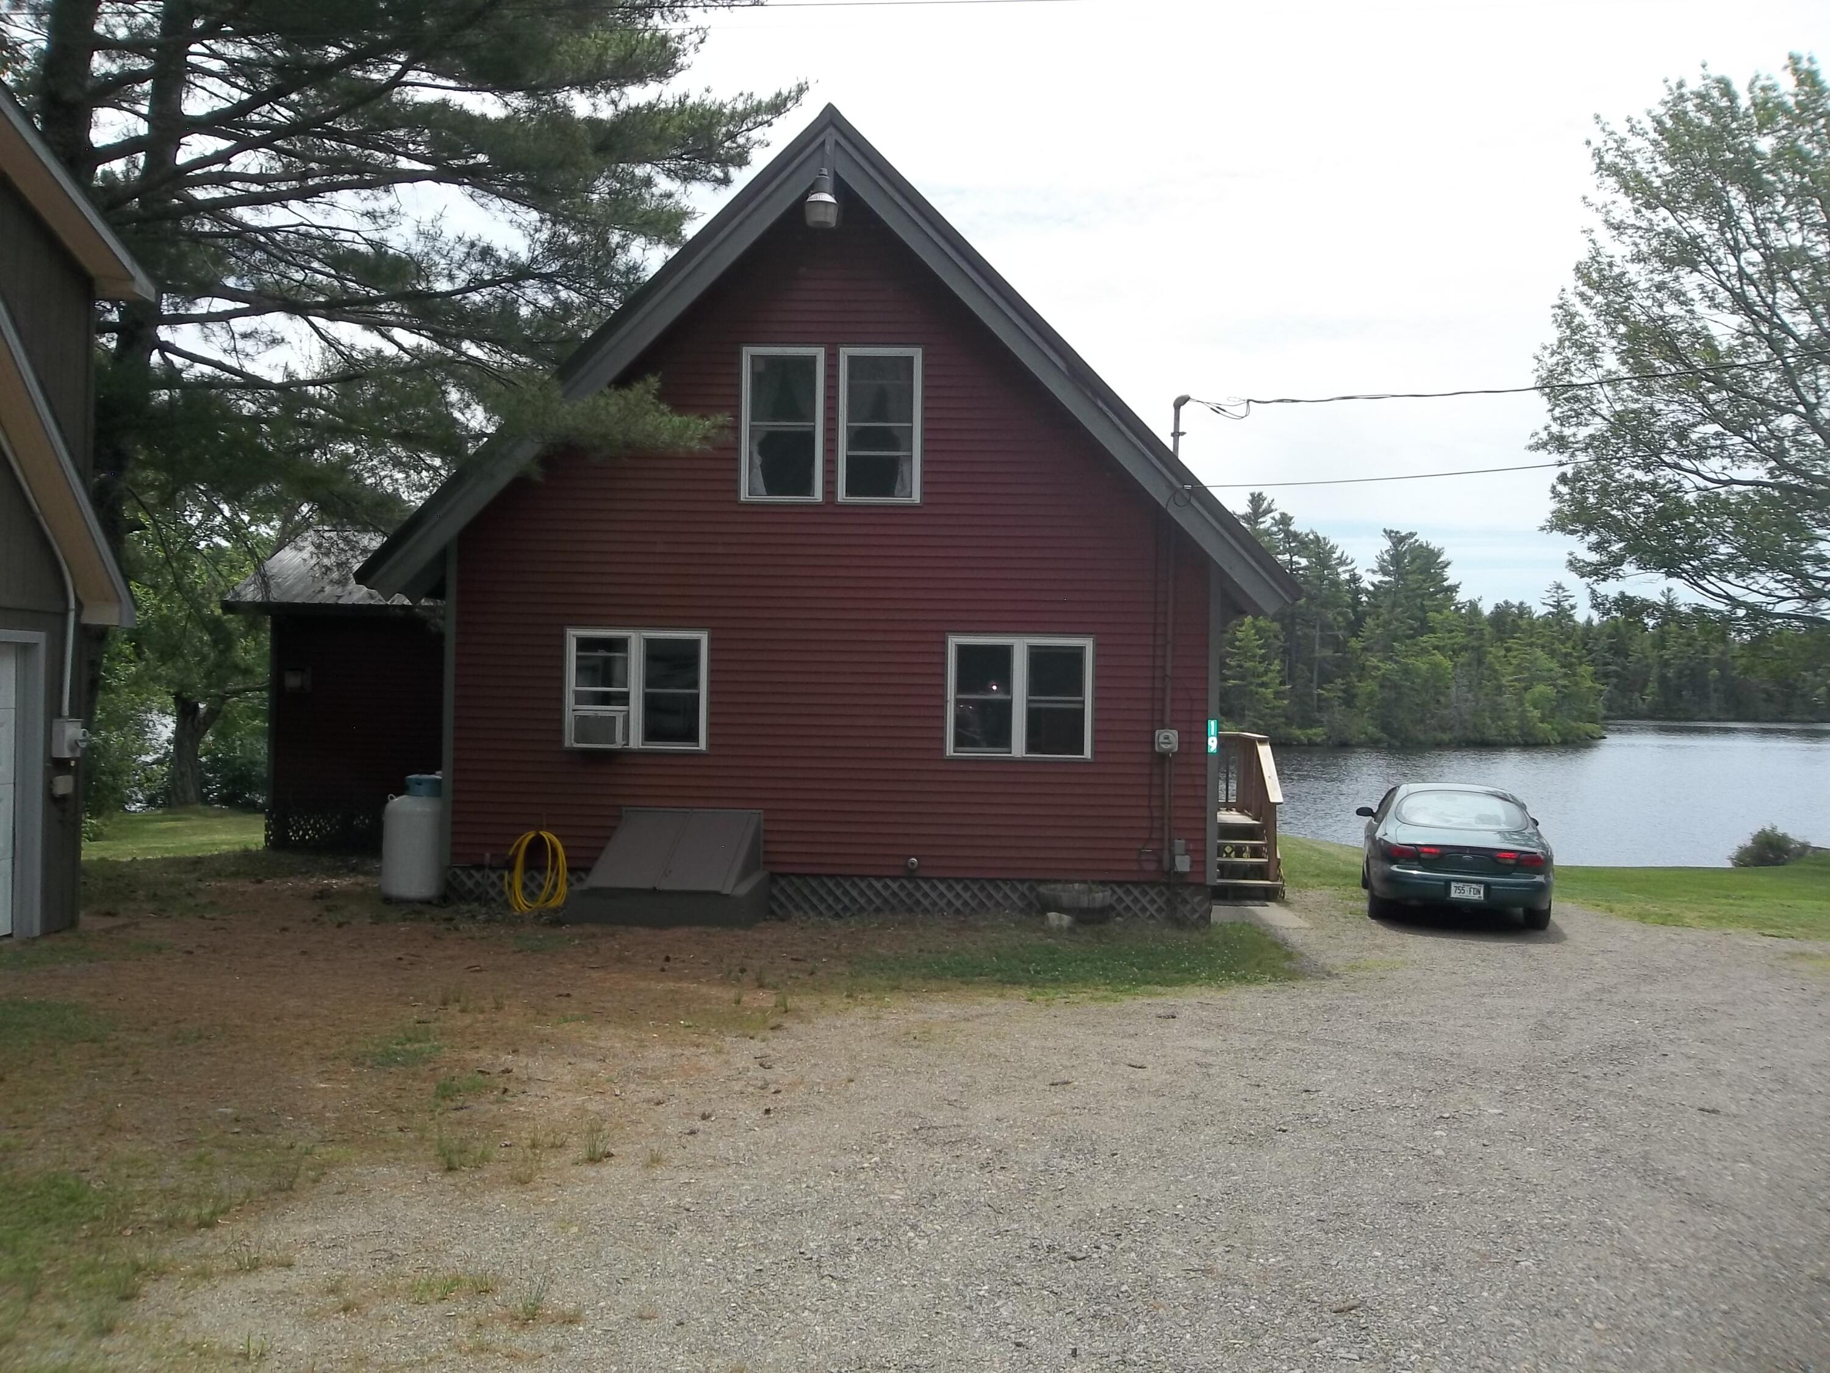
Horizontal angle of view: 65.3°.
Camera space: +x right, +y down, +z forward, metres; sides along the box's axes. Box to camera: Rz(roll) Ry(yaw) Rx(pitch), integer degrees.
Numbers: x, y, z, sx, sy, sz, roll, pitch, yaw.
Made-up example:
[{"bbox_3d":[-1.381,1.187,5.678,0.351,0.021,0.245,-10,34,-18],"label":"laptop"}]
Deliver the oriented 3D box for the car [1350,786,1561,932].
[{"bbox_3d":[6.030,1.805,16.120,1.860,1.400,5.000,1,-1,17],"label":"car"}]

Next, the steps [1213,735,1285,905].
[{"bbox_3d":[3.522,1.434,16.613,1.069,1.760,2.400,1,0,3],"label":"steps"}]

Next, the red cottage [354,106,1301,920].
[{"bbox_3d":[-0.611,-1.511,18.262,8.664,7.506,10.500,1,0,3],"label":"red cottage"}]

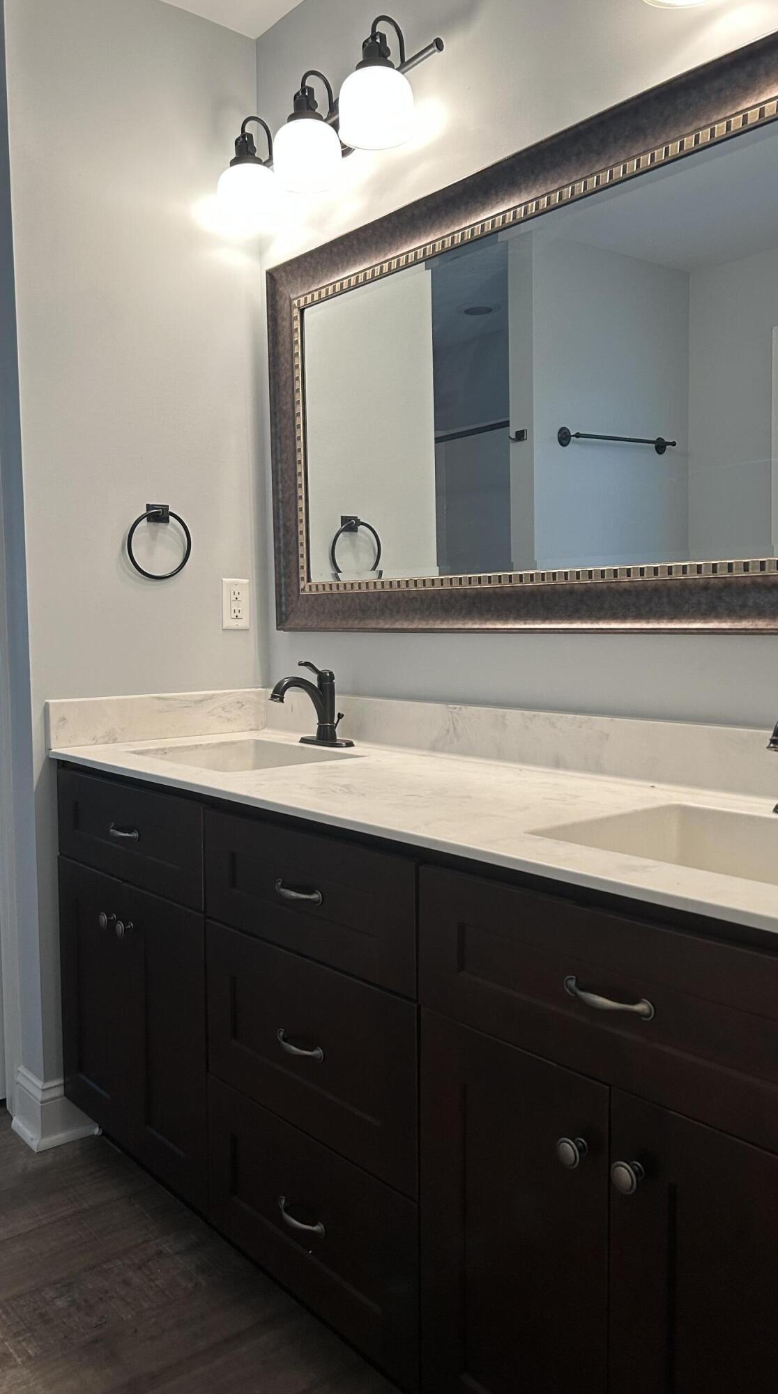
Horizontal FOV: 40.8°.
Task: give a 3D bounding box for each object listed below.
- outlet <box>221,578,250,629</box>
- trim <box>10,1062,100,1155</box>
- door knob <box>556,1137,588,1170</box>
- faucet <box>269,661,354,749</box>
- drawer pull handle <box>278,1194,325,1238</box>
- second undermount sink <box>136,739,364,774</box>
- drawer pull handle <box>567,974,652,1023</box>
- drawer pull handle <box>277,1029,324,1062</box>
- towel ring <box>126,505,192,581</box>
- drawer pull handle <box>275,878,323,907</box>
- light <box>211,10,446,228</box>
[{"bbox_3d":[-0.360,-0.218,2.483,0.074,0.119,0.008,-4,6,-39],"label":"outlet"},{"bbox_3d":[-0.731,0.878,2.284,0.136,0.135,0.163,-4,6,-40],"label":"trim"},{"bbox_3d":[0.197,0.485,1.118,0.026,0.032,0.032,-4,6,-40],"label":"door knob"},{"bbox_3d":[-0.175,0.014,2.177,0.188,0.178,0.156,-4,6,-40],"label":"faucet"},{"bbox_3d":[-0.141,0.789,1.581,0.029,0.021,0.118,-4,6,-39],"label":"drawer pull handle"},{"bbox_3d":[-0.298,0.183,2.102,0.315,0.140,0.415,-4,6,-39],"label":"second undermount sink"},{"bbox_3d":[0.219,0.316,1.089,0.027,0.022,0.117,-4,6,-40],"label":"drawer pull handle"},{"bbox_3d":[-0.141,0.520,1.557,0.029,0.021,0.118,-4,6,-39],"label":"drawer pull handle"},{"bbox_3d":[-0.506,-0.344,2.323,0.156,0.168,0.056,-4,6,-39],"label":"towel ring"},{"bbox_3d":[-0.141,0.285,1.516,0.027,0.021,0.118,-4,6,-40],"label":"drawer pull handle"},{"bbox_3d":[-0.148,-1.143,2.097,0.186,0.212,0.640,-4,6,-40],"label":"light"}]

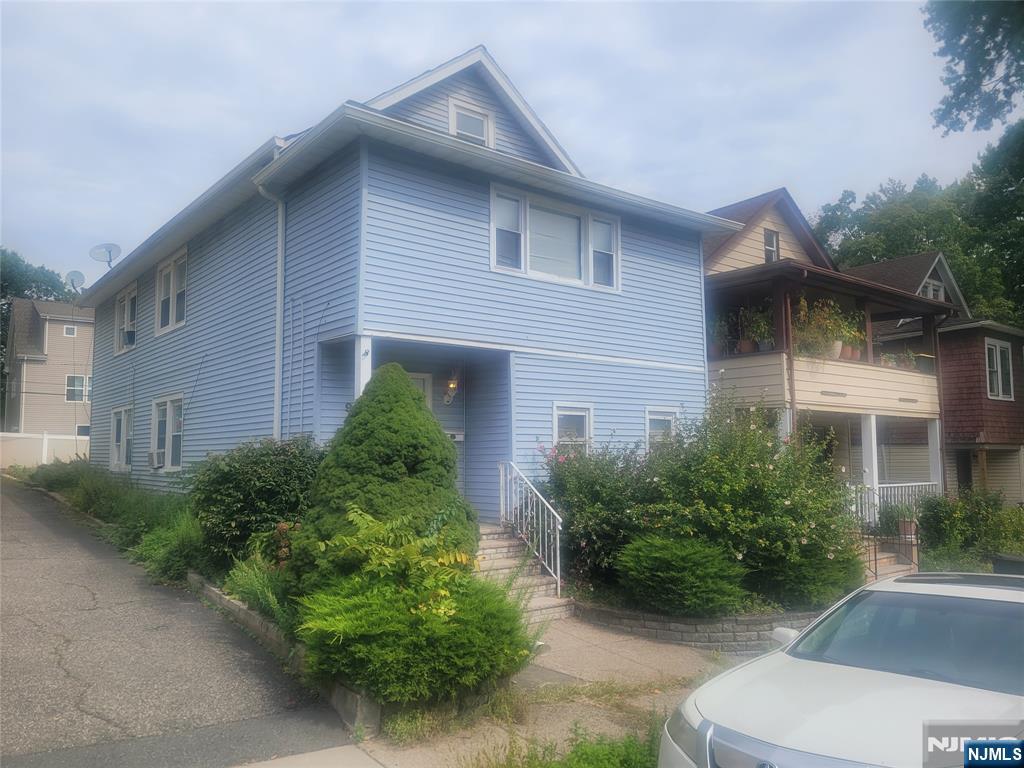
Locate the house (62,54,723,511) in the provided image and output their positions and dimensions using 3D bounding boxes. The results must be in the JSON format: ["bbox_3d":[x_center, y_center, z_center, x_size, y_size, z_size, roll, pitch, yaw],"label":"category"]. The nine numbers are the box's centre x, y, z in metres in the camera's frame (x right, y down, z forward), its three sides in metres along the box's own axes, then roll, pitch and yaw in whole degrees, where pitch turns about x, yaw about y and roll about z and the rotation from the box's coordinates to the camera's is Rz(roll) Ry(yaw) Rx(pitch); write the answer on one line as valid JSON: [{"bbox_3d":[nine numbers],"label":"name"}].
[{"bbox_3d":[-4.115,-1.133,17.744,7.700,8.960,16.200,4,-7,-39],"label":"house"}]

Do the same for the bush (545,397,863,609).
[{"bbox_3d":[2.847,1.462,10.746,4.400,2.650,2.800,4,-7,-39],"label":"bush"}]

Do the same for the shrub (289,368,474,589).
[{"bbox_3d":[-1.345,1.144,7.991,1.900,2.650,1.900,0,-5,0],"label":"shrub"}]

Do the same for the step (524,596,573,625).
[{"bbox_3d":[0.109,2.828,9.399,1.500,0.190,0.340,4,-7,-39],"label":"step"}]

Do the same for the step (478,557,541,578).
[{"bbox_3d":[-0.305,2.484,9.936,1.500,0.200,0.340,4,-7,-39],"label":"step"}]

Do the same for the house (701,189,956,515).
[{"bbox_3d":[3.533,0.053,20.652,7.200,8.700,13.000,4,-7,-39],"label":"house"}]

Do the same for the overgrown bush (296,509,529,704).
[{"bbox_3d":[-0.837,1.865,6.910,2.200,1.500,1.750,4,-7,-39],"label":"overgrown bush"}]

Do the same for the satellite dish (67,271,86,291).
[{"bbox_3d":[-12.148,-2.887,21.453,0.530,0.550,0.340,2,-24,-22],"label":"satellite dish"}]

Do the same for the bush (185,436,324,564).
[{"bbox_3d":[-3.259,1.535,9.885,1.650,1.650,1.750,4,-7,-39],"label":"bush"}]

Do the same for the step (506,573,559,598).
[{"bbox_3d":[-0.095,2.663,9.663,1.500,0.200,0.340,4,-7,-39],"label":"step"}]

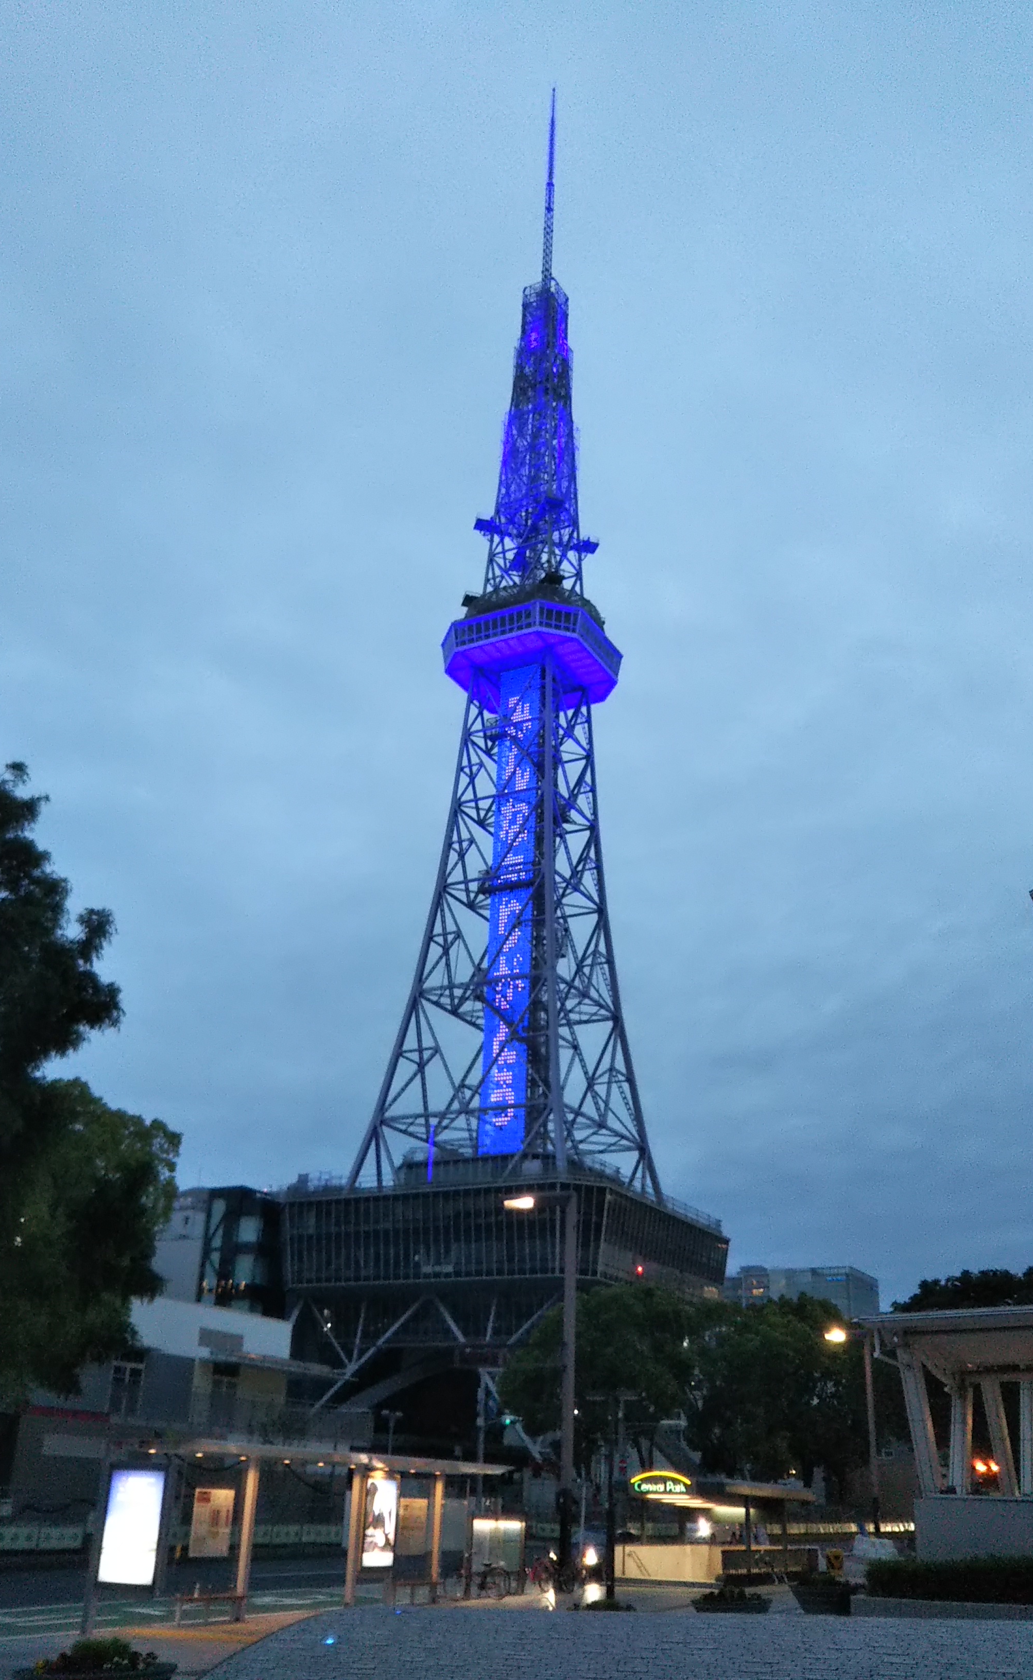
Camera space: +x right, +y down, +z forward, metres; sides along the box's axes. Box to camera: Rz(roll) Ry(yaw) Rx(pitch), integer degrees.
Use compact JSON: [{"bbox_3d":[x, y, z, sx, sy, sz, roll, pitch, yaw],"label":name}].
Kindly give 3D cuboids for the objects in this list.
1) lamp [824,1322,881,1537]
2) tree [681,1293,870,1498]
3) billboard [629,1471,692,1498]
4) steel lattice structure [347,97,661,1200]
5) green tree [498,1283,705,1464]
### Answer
[{"bbox_3d":[14.549,26.074,63.067,2.100,9.600,0.350,-11,-27,27],"label":"lamp"},{"bbox_3d":[17.154,36.995,96.606,12.000,17.200,12.000,2,-24,0],"label":"tree"},{"bbox_3d":[4.559,20.352,45.980,2.200,0.800,0.300,-11,-27,27],"label":"billboard"},{"bbox_3d":[2.409,-33.543,170.428,23.000,155.000,23.000,-11,-27,27],"label":"steel lattice structure"},{"bbox_3d":[4.901,31.881,84.429,12.000,15.700,12.000,2,-24,0],"label":"green tree"}]

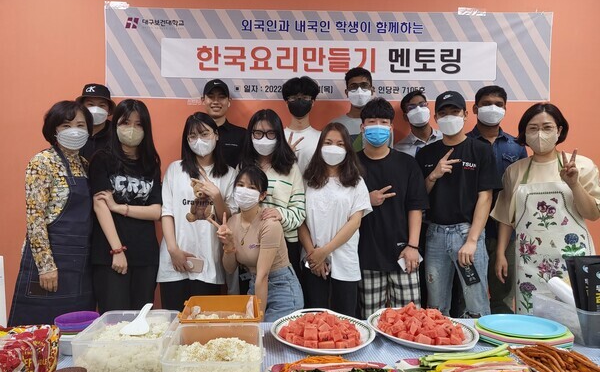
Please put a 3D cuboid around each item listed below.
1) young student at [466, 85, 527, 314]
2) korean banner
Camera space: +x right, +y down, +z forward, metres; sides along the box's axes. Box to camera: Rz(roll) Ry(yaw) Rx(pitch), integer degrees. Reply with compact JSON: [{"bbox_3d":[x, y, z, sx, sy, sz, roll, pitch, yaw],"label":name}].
[{"bbox_3d":[1.155,0.281,2.712,0.500,1.757,0.300,1,2,9],"label":"young student"},{"bbox_3d":[0.192,-0.878,3.000,3.000,0.600,0.020,0,2,-1],"label":"korean banner"}]

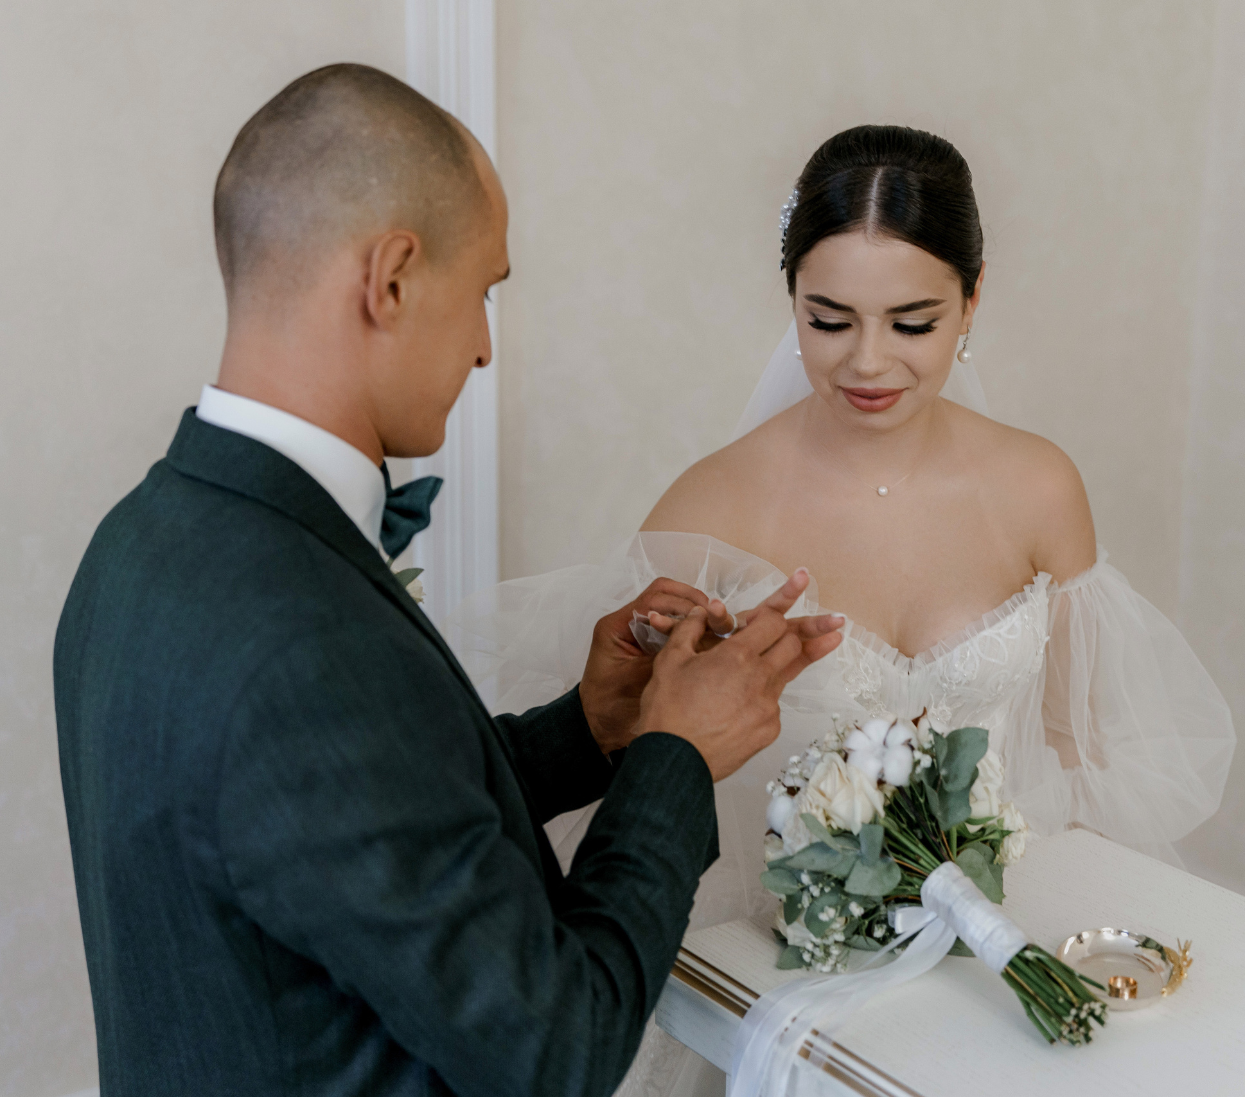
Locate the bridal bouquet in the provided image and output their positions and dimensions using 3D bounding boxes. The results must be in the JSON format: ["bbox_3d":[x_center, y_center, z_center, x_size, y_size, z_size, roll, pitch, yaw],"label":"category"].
[{"bbox_3d":[0.231,0.249,1.316,0.225,0.215,0.269,-8,39,-35],"label":"bridal bouquet"}]

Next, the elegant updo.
[{"bbox_3d":[0.218,-0.271,1.560,0.163,0.162,0.205,3,27,12],"label":"elegant updo"}]

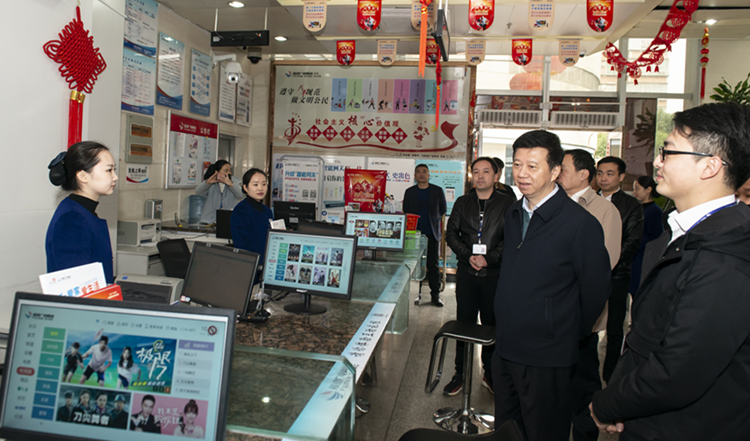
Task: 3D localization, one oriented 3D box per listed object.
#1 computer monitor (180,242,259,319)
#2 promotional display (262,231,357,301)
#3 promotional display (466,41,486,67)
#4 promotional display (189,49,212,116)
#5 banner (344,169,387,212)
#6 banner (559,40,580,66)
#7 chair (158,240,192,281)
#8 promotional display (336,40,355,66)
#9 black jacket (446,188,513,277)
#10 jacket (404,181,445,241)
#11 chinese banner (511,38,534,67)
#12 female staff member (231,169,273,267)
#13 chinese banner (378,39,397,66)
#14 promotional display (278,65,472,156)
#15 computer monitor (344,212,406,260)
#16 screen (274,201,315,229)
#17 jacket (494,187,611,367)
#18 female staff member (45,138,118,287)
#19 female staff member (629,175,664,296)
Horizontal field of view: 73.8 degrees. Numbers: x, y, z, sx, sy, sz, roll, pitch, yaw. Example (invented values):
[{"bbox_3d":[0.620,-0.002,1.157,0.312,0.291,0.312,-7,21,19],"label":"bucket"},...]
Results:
[{"bbox_3d":[-0.735,0.287,2.370,0.440,0.340,0.180,5,5,30],"label":"computer monitor"},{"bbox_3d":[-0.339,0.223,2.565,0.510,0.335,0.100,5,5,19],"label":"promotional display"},{"bbox_3d":[1.276,-2.105,6.280,0.255,0.330,0.012,3,4,8],"label":"promotional display"},{"bbox_3d":[-2.205,-1.732,6.383,0.020,0.765,0.515,3,5,9],"label":"promotional display"},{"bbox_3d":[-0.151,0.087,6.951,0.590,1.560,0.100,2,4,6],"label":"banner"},{"bbox_3d":[2.222,-1.913,5.704,0.224,0.298,0.020,4,5,9],"label":"banner"},{"bbox_3d":[-1.463,0.643,4.228,0.580,0.920,0.580,3,5,9],"label":"chair"},{"bbox_3d":[-0.395,-2.308,6.886,0.263,0.342,0.010,3,5,9],"label":"promotional display"},{"bbox_3d":[0.751,0.084,3.603,0.490,0.650,0.300,4,5,15],"label":"black jacket"},{"bbox_3d":[0.607,-0.103,6.093,0.520,0.700,0.280,3,5,7],"label":"jacket"},{"bbox_3d":[1.711,-1.944,5.796,0.228,0.308,0.020,4,5,9],"label":"chinese banner"},{"bbox_3d":[-0.900,0.378,3.657,0.330,1.530,0.440,7,6,35],"label":"female staff member"},{"bbox_3d":[0.149,-2.172,6.480,0.255,0.330,0.012,3,4,8],"label":"chinese banner"},{"bbox_3d":[-0.068,-1.643,7.500,3.000,1.340,0.040,3,4,11],"label":"promotional display"},{"bbox_3d":[0.001,0.129,4.230,0.510,0.400,0.200,4,5,11],"label":"computer monitor"},{"bbox_3d":[-0.957,-0.026,5.973,0.510,0.370,0.180,4,5,10],"label":"screen"},{"bbox_3d":[0.670,0.214,1.909,0.310,0.690,0.500,0,6,-31],"label":"jacket"},{"bbox_3d":[-1.225,0.490,2.110,0.310,1.620,0.440,3,4,7],"label":"female staff member"},{"bbox_3d":[2.391,0.424,4.515,0.320,1.640,0.450,1,5,-18],"label":"female staff member"}]

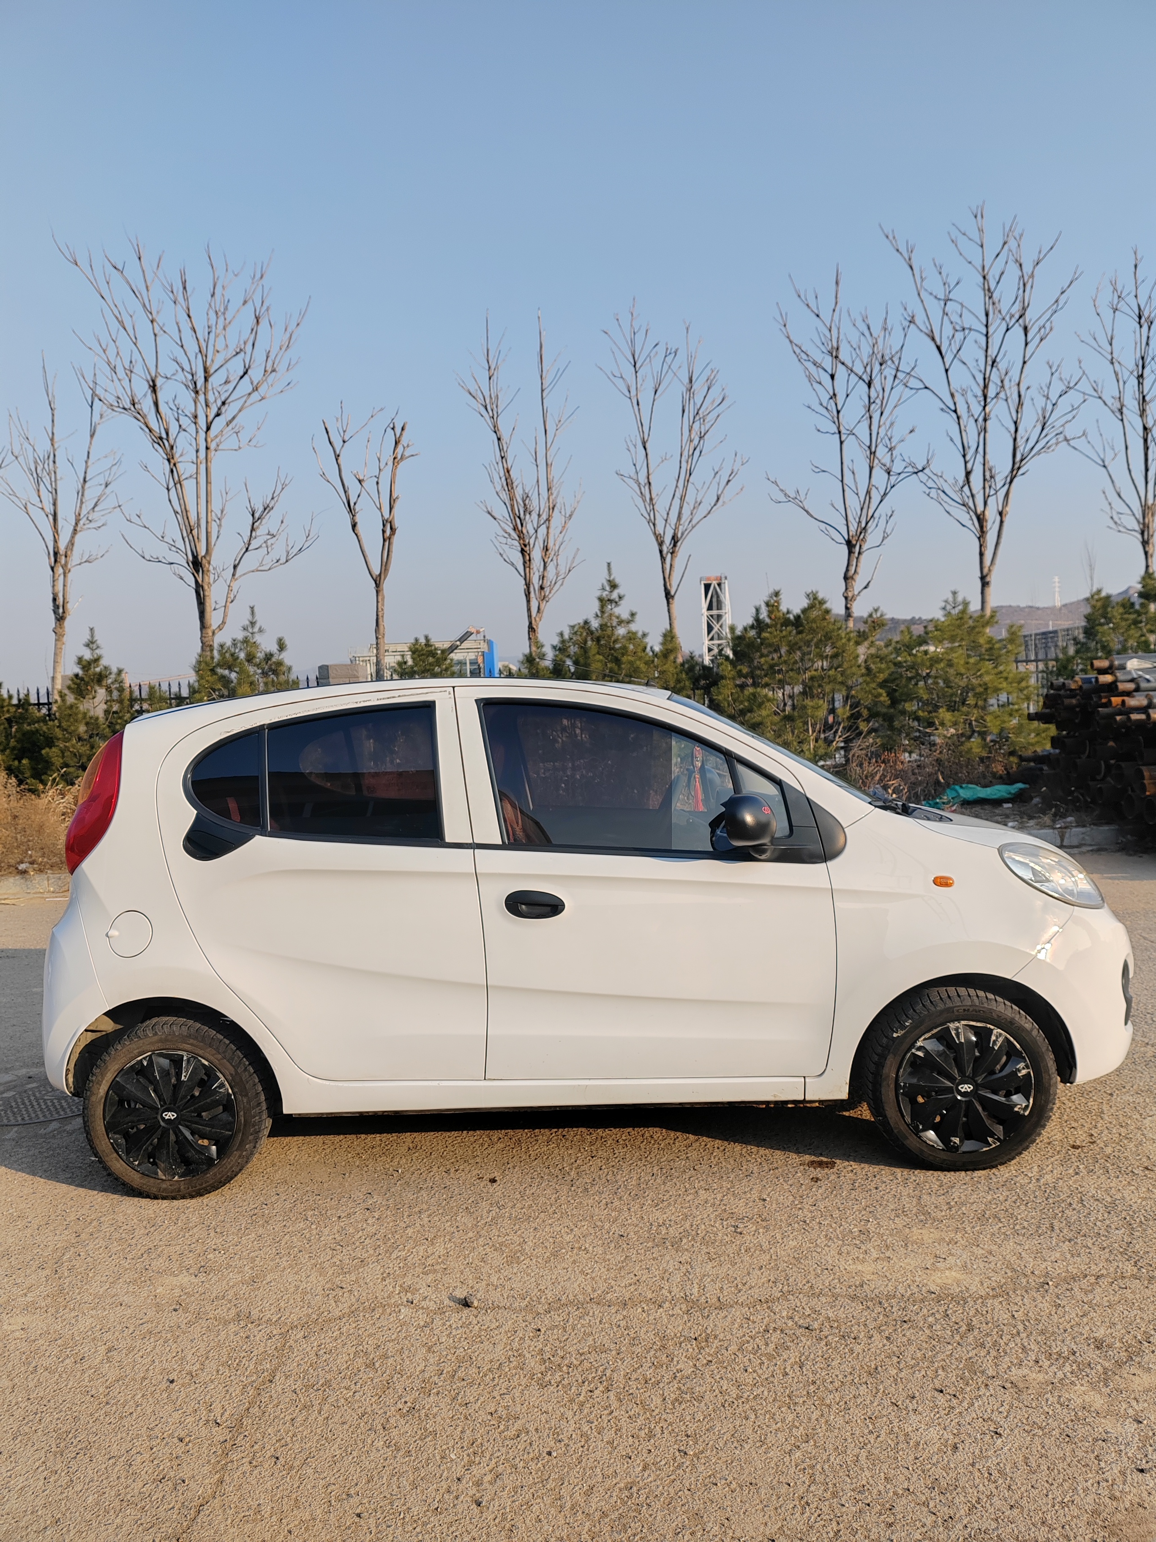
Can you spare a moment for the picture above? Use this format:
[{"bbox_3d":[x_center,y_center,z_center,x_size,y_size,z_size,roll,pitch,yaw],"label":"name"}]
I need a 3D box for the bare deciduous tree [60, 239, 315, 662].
[{"bbox_3d":[-4.567,-2.752,14.222,3.058,6.934,2.905,-2,3,0],"label":"bare deciduous tree"}]

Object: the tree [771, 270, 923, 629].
[{"bbox_3d":[3.130,-2.638,13.842,1.767,6.130,1.679,-2,3,0],"label":"tree"}]

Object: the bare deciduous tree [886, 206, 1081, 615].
[{"bbox_3d":[4.654,-2.998,13.727,2.255,6.737,2.143,-2,3,0],"label":"bare deciduous tree"}]

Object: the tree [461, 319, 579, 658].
[{"bbox_3d":[-0.629,-2.354,14.050,1.422,5.843,1.351,-2,3,0],"label":"tree"}]

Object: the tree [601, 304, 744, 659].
[{"bbox_3d":[1.161,-2.431,13.949,1.638,5.863,1.556,-2,3,0],"label":"tree"}]

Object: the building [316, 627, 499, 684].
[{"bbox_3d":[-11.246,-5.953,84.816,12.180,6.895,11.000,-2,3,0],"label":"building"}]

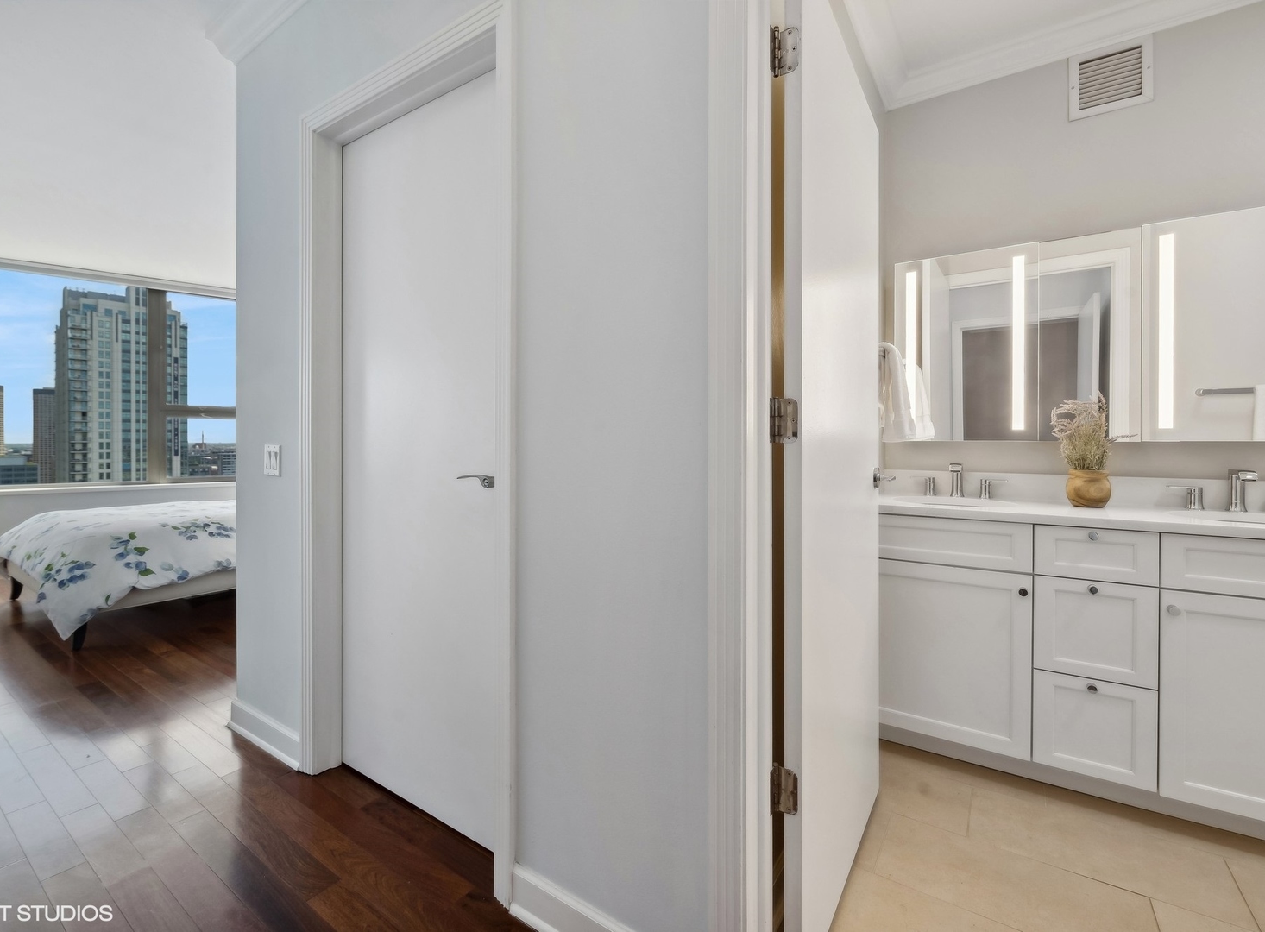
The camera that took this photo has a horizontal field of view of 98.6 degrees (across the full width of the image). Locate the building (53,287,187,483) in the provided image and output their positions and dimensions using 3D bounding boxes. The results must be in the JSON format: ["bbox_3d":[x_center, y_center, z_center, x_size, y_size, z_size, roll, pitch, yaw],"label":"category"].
[{"bbox_3d":[-161.383,-2.980,172.654,30.000,103.000,24.000,1,2,32],"label":"building"}]

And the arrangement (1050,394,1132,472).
[{"bbox_3d":[1.679,-0.122,1.989,0.209,0.288,0.189,1,2,32],"label":"arrangement"}]

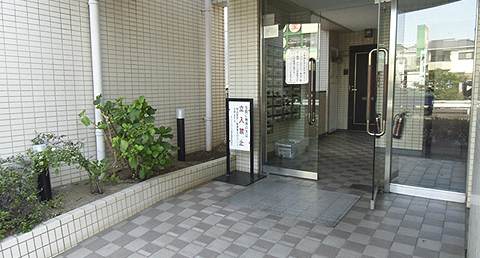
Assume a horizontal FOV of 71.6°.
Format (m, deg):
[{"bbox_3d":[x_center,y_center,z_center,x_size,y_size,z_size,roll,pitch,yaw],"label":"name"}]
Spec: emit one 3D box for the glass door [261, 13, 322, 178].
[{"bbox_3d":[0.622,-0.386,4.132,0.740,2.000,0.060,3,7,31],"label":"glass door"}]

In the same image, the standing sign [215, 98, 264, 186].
[{"bbox_3d":[0.002,0.128,4.179,0.480,1.020,0.480,4,7,34],"label":"standing sign"}]

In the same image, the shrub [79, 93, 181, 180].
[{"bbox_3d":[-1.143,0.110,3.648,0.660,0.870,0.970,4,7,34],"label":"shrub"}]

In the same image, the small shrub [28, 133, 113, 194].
[{"bbox_3d":[-1.505,0.330,2.948,0.480,0.580,0.700,4,7,34],"label":"small shrub"}]

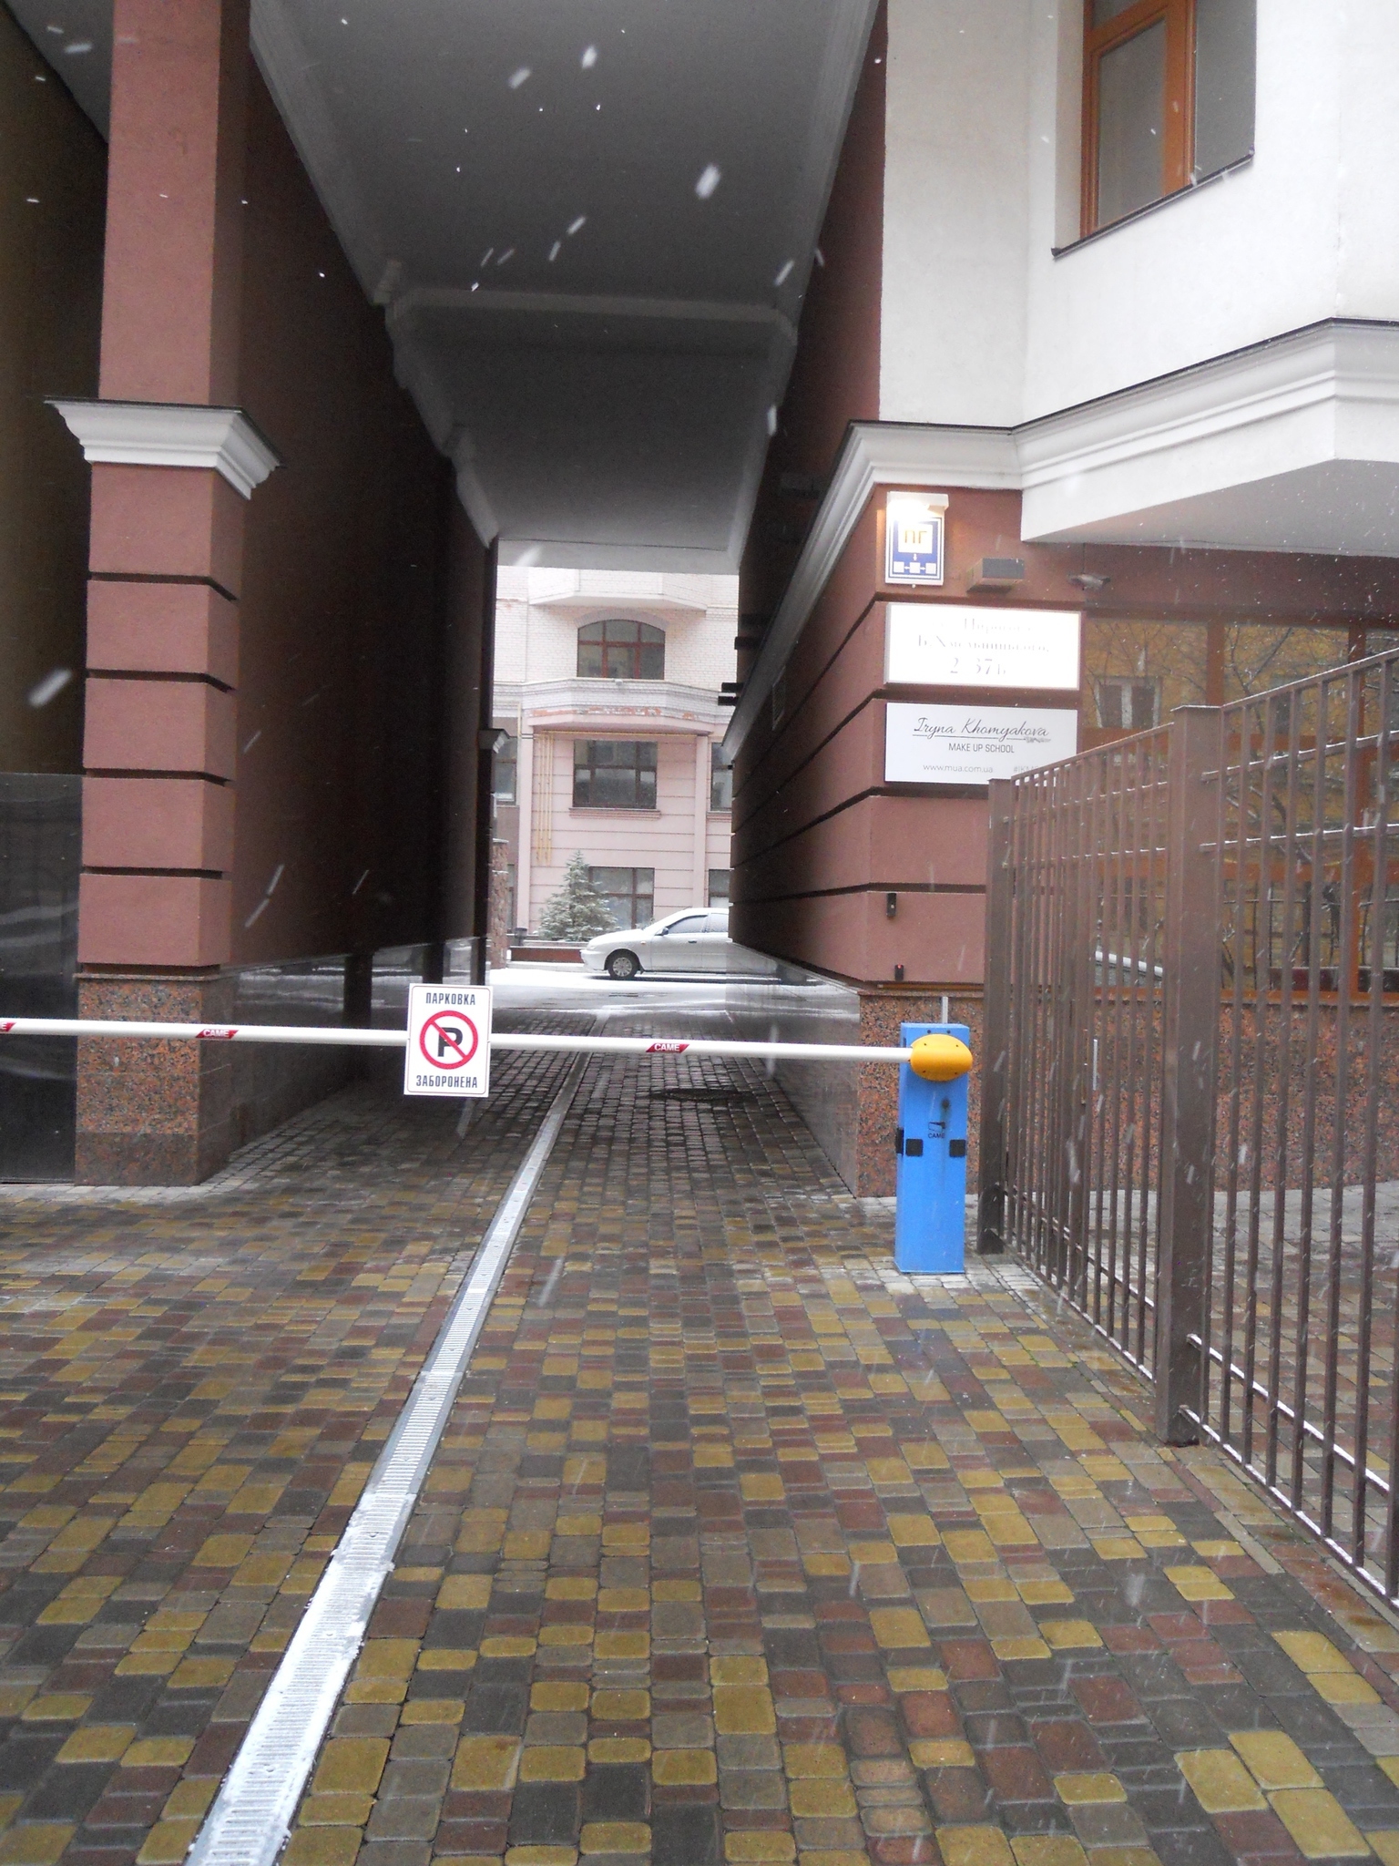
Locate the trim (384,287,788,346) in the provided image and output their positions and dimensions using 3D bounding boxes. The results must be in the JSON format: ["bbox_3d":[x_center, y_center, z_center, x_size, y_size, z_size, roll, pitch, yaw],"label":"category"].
[{"bbox_3d":[-0.897,-5.317,13.117,3.500,0.310,0.270,2,1,-2],"label":"trim"}]

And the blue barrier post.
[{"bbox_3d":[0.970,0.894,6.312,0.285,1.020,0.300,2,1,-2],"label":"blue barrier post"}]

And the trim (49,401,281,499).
[{"bbox_3d":[-2.740,-2.475,7.795,0.957,0.260,0.810,2,1,-2],"label":"trim"}]

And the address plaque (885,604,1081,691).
[{"bbox_3d":[1.464,-1.470,7.819,0.990,0.405,0.120,2,1,-2],"label":"address plaque"}]

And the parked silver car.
[{"bbox_3d":[-0.254,0.217,30.510,4.240,1.440,1.680,2,1,-2],"label":"parked silver car"}]

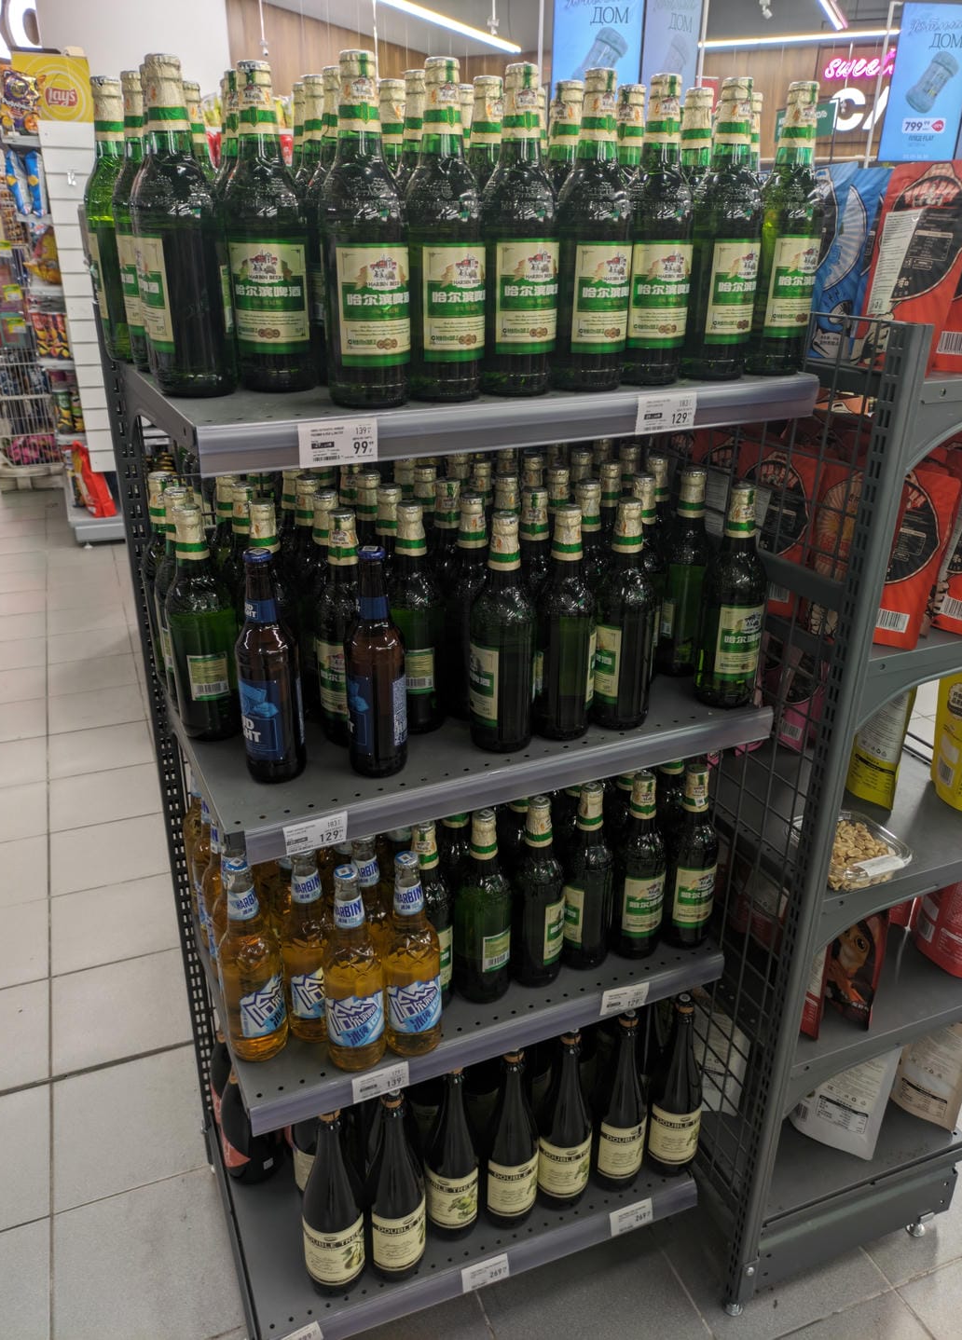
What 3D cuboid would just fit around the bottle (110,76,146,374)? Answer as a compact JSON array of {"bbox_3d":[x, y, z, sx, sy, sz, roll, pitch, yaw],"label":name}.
[{"bbox_3d":[-0.322,-0.432,0.953,0.068,0.271,0.068,19,31,36],"label":"bottle"}]

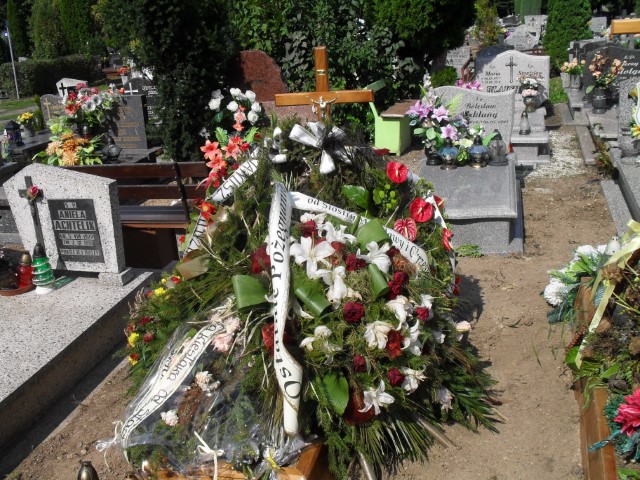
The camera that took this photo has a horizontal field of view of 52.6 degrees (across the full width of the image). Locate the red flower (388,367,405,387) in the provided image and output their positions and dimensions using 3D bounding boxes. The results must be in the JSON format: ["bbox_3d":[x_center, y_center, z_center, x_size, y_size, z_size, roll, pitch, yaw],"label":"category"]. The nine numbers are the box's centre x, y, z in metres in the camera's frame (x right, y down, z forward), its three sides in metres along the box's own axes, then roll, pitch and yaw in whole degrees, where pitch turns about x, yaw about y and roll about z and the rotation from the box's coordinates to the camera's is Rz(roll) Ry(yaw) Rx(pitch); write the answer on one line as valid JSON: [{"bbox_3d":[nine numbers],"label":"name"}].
[{"bbox_3d":[0.267,0.477,2.260,0.056,0.066,0.056,0,-1,7],"label":"red flower"}]

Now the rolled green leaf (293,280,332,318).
[{"bbox_3d":[-0.028,0.223,2.420,0.150,0.142,0.090,-3,-21,-1],"label":"rolled green leaf"}]

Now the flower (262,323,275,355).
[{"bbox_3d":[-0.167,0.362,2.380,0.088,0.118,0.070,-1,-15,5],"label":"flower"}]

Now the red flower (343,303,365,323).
[{"bbox_3d":[0.124,0.269,2.400,0.078,0.070,0.060,-2,19,0],"label":"red flower"}]

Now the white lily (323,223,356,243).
[{"bbox_3d":[0.078,-0.026,2.580,0.136,0.088,0.090,-4,-21,-3],"label":"white lily"}]

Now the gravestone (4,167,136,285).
[{"bbox_3d":[-1.351,-0.103,3.505,0.630,0.630,0.200,2,19,11],"label":"gravestone"}]

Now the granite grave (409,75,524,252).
[{"bbox_3d":[1.292,-0.727,5.590,0.950,1.060,1.900,4,20,16],"label":"granite grave"}]

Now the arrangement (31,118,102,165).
[{"bbox_3d":[-2.107,-0.805,5.400,0.530,0.380,0.380,-9,20,-20],"label":"arrangement"}]

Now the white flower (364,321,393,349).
[{"bbox_3d":[0.211,0.342,2.340,0.097,0.095,0.075,0,-1,5],"label":"white flower"}]

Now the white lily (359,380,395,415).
[{"bbox_3d":[0.198,0.552,2.270,0.125,0.105,0.080,-5,20,-9],"label":"white lily"}]

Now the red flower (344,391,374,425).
[{"bbox_3d":[0.140,0.595,2.300,0.107,0.121,0.080,-3,-16,-2],"label":"red flower"}]

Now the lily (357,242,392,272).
[{"bbox_3d":[0.214,0.069,2.540,0.141,0.118,0.100,-1,-18,5],"label":"lily"}]

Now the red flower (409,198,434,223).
[{"bbox_3d":[0.442,-0.129,2.820,0.108,0.102,0.060,1,-1,9],"label":"red flower"}]

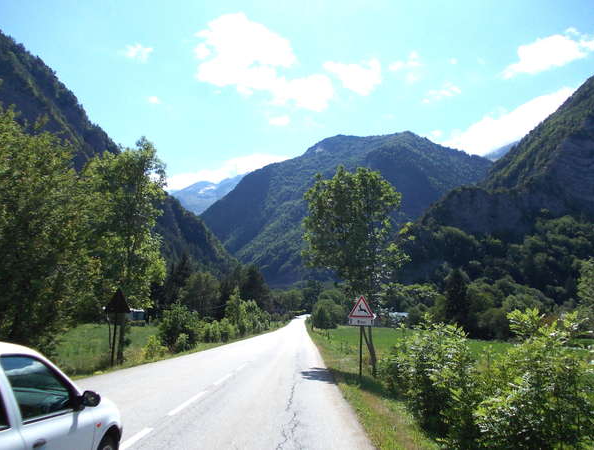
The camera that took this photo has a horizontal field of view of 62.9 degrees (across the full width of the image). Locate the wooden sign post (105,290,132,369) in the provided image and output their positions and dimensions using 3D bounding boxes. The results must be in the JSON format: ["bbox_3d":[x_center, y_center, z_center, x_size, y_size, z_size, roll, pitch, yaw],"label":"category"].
[{"bbox_3d":[-6.862,3.913,18.501,0.970,2.930,0.100,0,-11,9],"label":"wooden sign post"}]

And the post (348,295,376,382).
[{"bbox_3d":[2.402,4.178,17.988,0.980,3.110,0.100,2,-11,1],"label":"post"}]

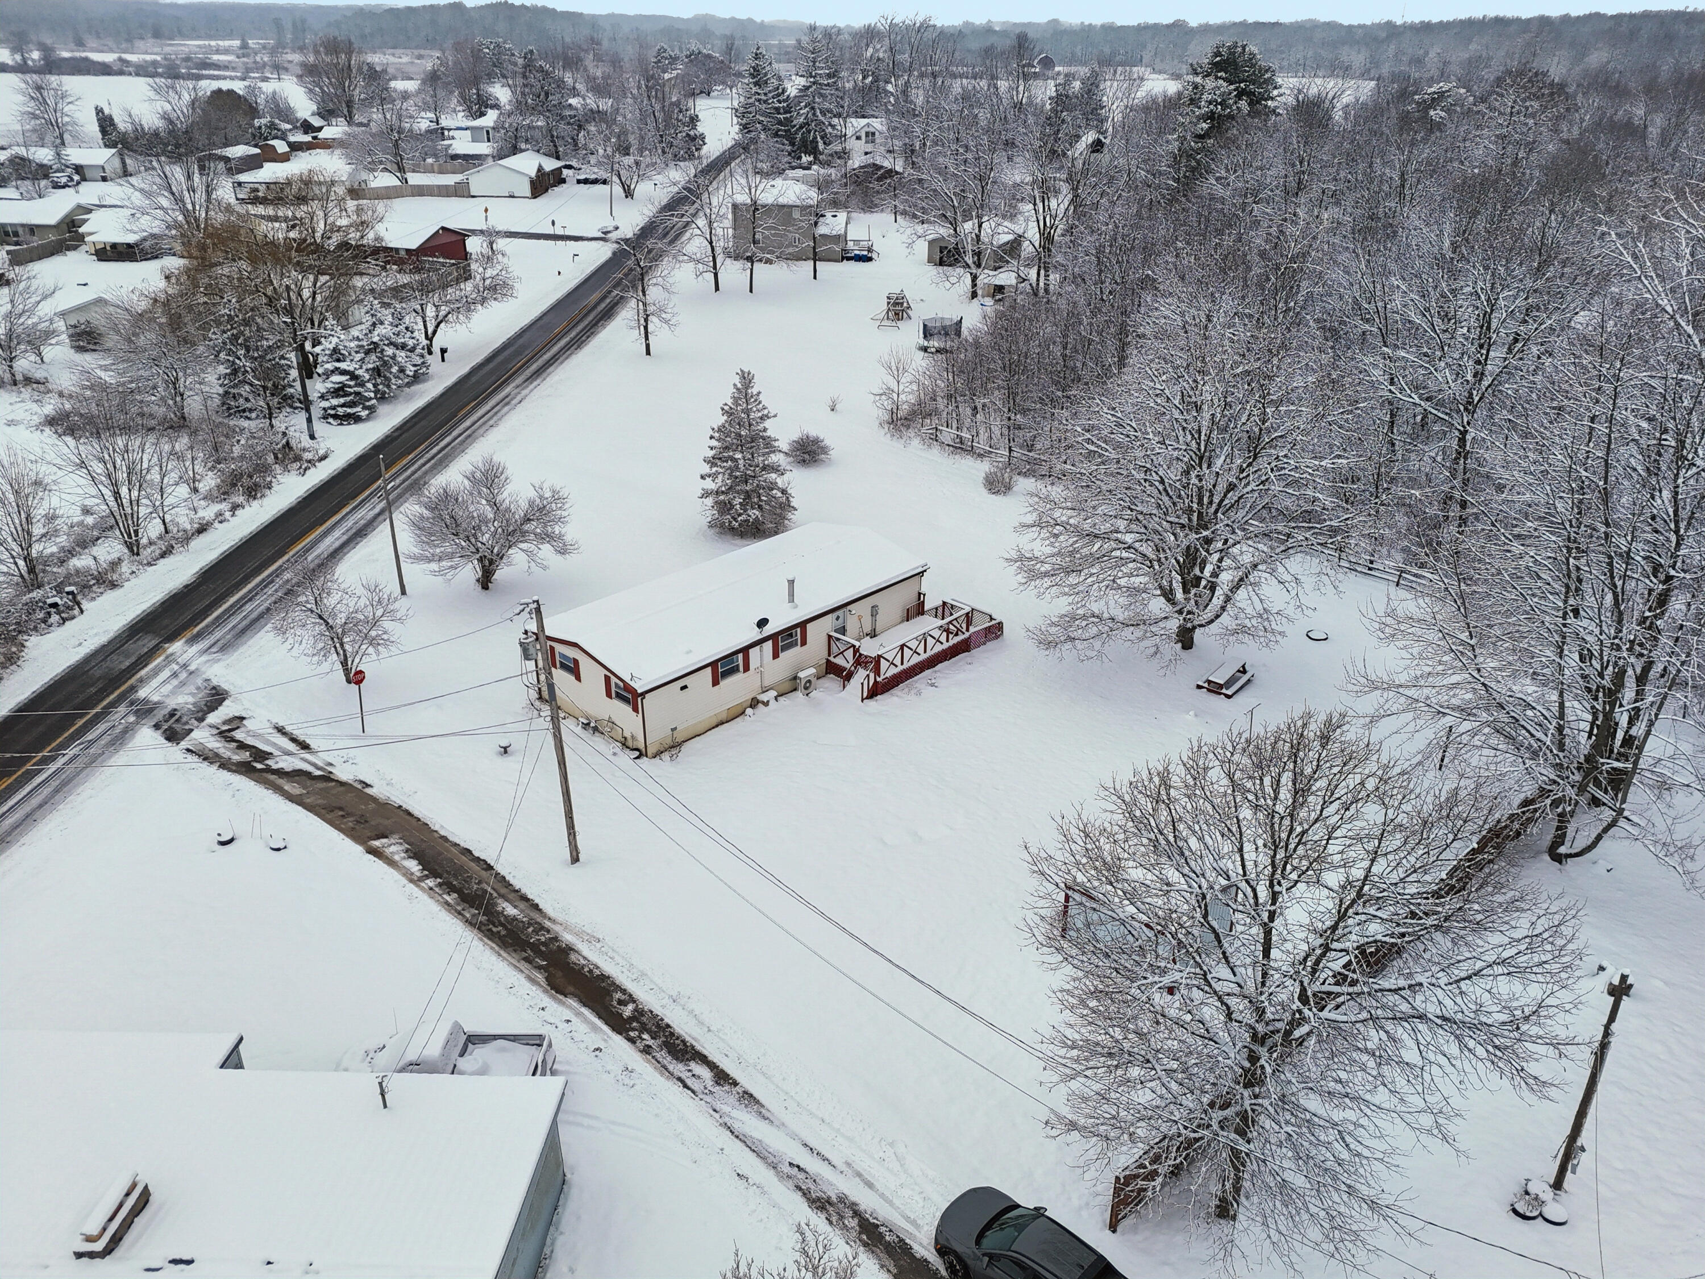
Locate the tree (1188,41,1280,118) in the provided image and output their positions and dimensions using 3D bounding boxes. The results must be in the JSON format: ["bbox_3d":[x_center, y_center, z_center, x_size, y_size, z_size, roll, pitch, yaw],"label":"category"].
[{"bbox_3d":[45.430,-60.058,143.609,11.600,22.800,11.500,0,28,0],"label":"tree"}]

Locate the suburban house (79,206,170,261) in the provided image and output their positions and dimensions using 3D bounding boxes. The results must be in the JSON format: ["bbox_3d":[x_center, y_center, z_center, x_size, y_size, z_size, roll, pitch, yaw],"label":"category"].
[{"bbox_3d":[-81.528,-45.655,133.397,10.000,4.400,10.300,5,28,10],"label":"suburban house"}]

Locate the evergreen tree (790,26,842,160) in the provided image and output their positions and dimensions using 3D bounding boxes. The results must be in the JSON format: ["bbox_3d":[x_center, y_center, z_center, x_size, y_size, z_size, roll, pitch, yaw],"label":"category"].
[{"bbox_3d":[-7.279,-107.997,234.630,10.480,24.640,10.480,0,27,0],"label":"evergreen tree"}]

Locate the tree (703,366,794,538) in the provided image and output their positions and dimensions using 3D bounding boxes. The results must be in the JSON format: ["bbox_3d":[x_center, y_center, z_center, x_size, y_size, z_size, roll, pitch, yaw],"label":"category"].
[{"bbox_3d":[-5.605,-10.435,64.499,4.900,8.800,4.900,0,27,0],"label":"tree"}]

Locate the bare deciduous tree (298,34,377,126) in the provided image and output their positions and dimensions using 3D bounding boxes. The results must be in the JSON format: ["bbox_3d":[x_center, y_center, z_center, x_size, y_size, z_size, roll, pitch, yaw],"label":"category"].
[{"bbox_3d":[-139.932,-151.660,320.673,19.680,22.080,19.680,0,27,0],"label":"bare deciduous tree"}]

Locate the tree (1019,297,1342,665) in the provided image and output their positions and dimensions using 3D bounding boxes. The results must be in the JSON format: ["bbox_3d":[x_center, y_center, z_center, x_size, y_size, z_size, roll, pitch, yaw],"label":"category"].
[{"bbox_3d":[13.851,-6.039,49.324,14.000,14.600,14.000,0,27,0],"label":"tree"}]

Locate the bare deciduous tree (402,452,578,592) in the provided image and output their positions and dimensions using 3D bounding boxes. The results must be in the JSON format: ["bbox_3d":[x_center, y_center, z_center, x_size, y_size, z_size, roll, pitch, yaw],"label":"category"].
[{"bbox_3d":[-17.610,-5.583,57.760,7.900,6.800,7.600,0,28,0],"label":"bare deciduous tree"}]

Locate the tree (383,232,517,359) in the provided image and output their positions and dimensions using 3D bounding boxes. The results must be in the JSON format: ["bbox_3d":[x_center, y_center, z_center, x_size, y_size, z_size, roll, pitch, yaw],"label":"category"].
[{"bbox_3d":[-33.650,-28.540,97.981,9.900,9.900,9.500,0,28,0],"label":"tree"}]

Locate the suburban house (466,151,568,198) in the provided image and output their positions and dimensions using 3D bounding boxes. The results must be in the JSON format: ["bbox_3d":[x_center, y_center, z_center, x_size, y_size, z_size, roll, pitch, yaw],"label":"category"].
[{"bbox_3d":[-53.259,-73.590,186.861,10.500,4.800,20.000,1,27,1],"label":"suburban house"}]

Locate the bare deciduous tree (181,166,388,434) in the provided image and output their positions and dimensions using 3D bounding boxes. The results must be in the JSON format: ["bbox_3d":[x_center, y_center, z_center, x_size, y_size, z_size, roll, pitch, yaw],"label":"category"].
[{"bbox_3d":[-42.447,-26.617,88.585,13.300,15.300,13.000,0,28,0],"label":"bare deciduous tree"}]

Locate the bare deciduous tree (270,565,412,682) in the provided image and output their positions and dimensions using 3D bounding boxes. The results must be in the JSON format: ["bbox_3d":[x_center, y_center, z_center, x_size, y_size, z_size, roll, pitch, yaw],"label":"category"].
[{"bbox_3d":[-21.501,-0.613,49.750,5.300,5.500,5.200,0,28,0],"label":"bare deciduous tree"}]

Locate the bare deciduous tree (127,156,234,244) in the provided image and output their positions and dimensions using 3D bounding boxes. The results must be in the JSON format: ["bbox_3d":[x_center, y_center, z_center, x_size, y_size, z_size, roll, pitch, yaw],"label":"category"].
[{"bbox_3d":[-78.555,-51.422,138.788,11.000,9.700,10.500,0,27,0],"label":"bare deciduous tree"}]

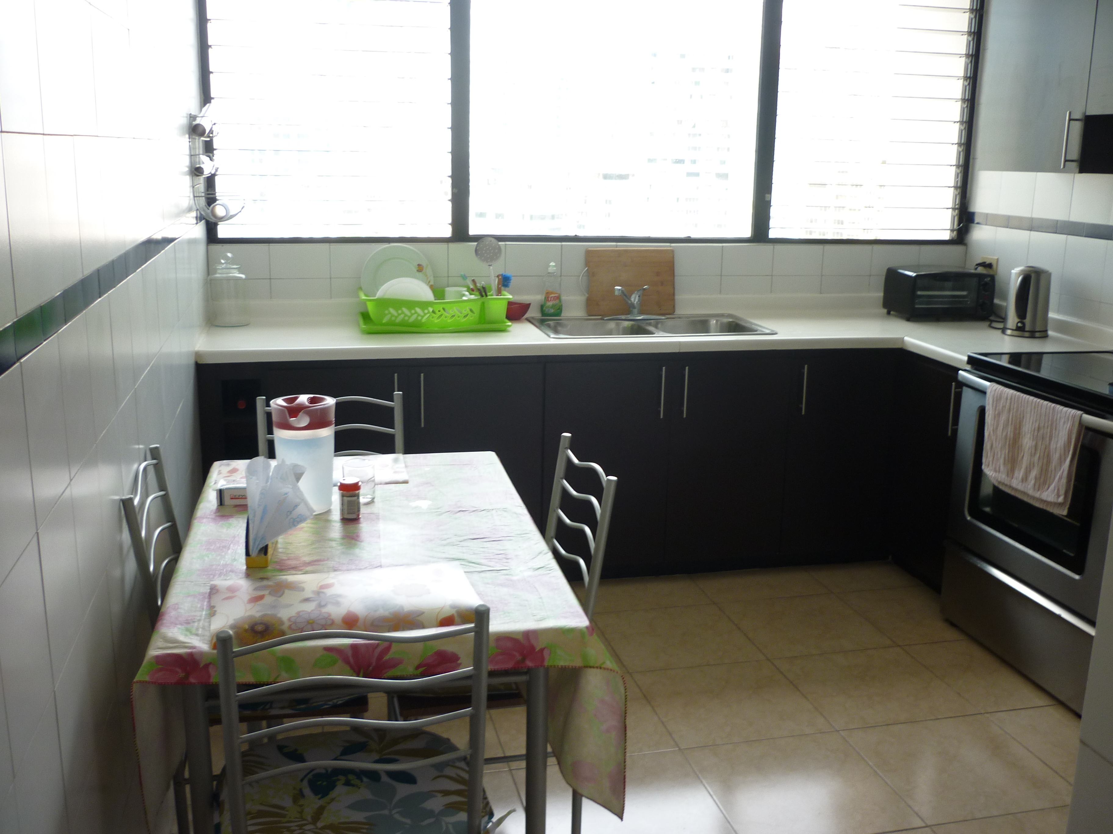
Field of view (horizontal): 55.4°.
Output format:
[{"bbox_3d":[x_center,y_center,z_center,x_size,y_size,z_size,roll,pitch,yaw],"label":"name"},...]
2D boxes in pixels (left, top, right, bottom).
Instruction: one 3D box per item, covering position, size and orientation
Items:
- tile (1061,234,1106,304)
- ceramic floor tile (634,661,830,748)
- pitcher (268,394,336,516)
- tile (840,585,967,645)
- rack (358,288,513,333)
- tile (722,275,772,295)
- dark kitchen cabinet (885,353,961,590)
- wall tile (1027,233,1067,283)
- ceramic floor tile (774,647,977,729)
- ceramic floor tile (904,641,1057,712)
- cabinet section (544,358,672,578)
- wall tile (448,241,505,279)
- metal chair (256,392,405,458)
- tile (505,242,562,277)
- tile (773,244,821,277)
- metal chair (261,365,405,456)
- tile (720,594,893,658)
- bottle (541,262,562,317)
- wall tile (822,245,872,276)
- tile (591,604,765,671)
[{"bbox_3d":[1.902,-0.534,3.821,0.010,0.215,0.215,-2,14,-13],"label":"tile"},{"bbox_3d":[0.503,0.824,3.073,0.446,0.010,0.446,-2,14,-13],"label":"ceramic floor tile"},{"bbox_3d":[-0.531,0.077,2.236,0.132,0.225,0.136,1,14,0],"label":"pitcher"},{"bbox_3d":[1.248,0.673,3.620,0.437,0.010,0.437,-2,14,-13],"label":"tile"},{"bbox_3d":[-0.438,-0.383,3.771,0.520,0.130,0.320,-2,14,-14],"label":"rack"},{"bbox_3d":[0.797,-0.551,4.439,0.226,0.080,0.010,-2,14,-12],"label":"tile"},{"bbox_3d":[1.625,0.196,3.892,0.600,0.857,0.436,-2,14,-12],"label":"dark kitchen cabinet"},{"bbox_3d":[1.856,-0.589,4.024,0.010,0.207,0.207,-2,14,-13],"label":"wall tile"},{"bbox_3d":[0.930,0.796,3.131,0.452,0.010,0.440,-2,14,-14],"label":"ceramic floor tile"},{"bbox_3d":[1.355,0.776,3.213,0.437,0.010,0.437,-2,14,-13],"label":"ceramic floor tile"},{"bbox_3d":[0.107,0.137,3.986,0.451,0.836,0.580,-2,14,-13],"label":"cabinet section"},{"bbox_3d":[-0.303,-0.599,4.040,0.222,0.135,0.010,-2,14,-14],"label":"wall tile"},{"bbox_3d":[-0.570,0.421,2.764,0.400,0.885,0.460,-2,14,-12],"label":"metal chair"},{"bbox_3d":[-0.089,-0.602,4.071,0.217,0.127,0.010,-2,14,-13],"label":"tile"},{"bbox_3d":[0.990,-0.642,4.352,0.220,0.127,0.010,-2,14,-14],"label":"tile"},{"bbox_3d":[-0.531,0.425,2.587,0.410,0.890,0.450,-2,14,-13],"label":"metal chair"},{"bbox_3d":[0.827,0.695,3.537,0.452,0.010,0.440,-2,14,-14],"label":"tile"},{"bbox_3d":[-0.015,-0.486,4.064,0.075,0.209,0.050,-2,14,-14],"label":"bottle"},{"bbox_3d":[1.197,-0.643,4.368,0.216,0.123,0.010,-2,14,-13],"label":"wall tile"},{"bbox_3d":[0.399,0.719,3.494,0.446,0.010,0.446,-2,14,-13],"label":"tile"}]

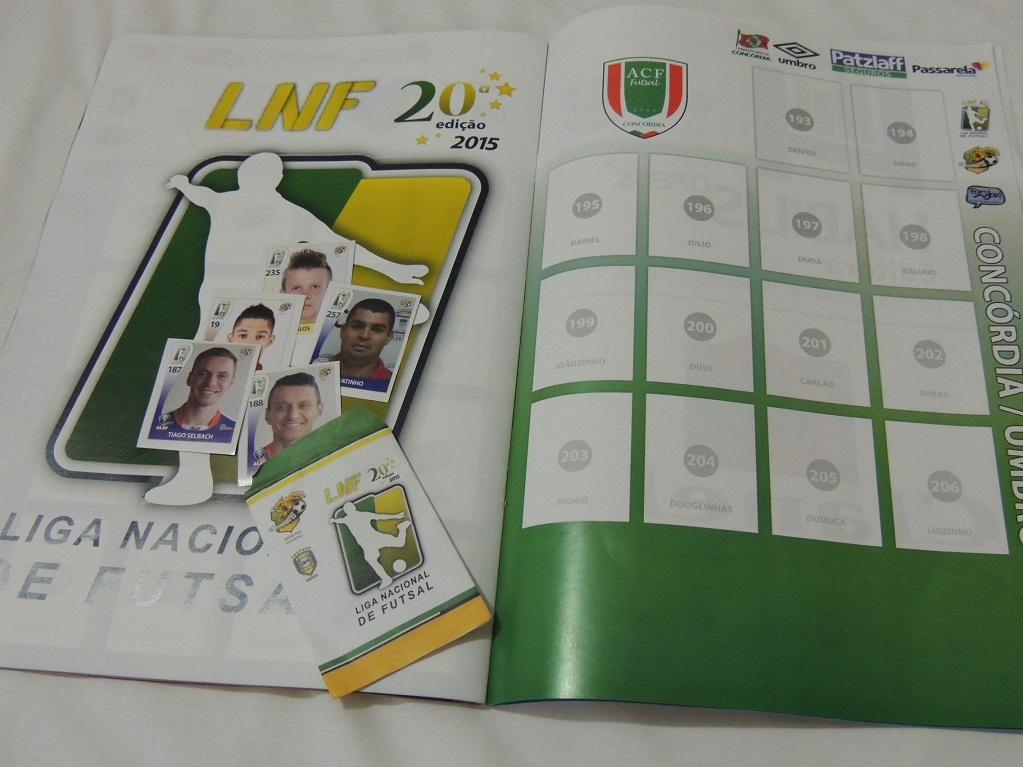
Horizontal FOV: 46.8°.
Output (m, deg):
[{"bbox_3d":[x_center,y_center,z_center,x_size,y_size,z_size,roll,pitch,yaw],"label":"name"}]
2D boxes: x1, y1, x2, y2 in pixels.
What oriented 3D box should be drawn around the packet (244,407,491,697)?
[{"bbox_3d":[-0.057,0.056,0.429,0.060,0.003,0.100,-26,62,-10],"label":"packet"}]

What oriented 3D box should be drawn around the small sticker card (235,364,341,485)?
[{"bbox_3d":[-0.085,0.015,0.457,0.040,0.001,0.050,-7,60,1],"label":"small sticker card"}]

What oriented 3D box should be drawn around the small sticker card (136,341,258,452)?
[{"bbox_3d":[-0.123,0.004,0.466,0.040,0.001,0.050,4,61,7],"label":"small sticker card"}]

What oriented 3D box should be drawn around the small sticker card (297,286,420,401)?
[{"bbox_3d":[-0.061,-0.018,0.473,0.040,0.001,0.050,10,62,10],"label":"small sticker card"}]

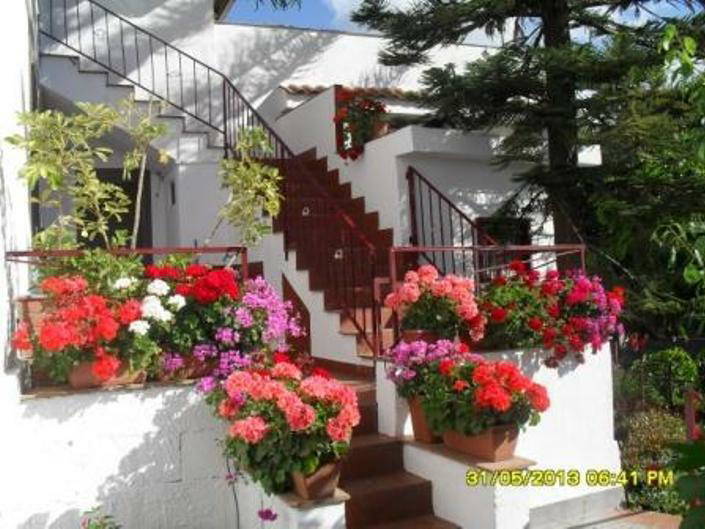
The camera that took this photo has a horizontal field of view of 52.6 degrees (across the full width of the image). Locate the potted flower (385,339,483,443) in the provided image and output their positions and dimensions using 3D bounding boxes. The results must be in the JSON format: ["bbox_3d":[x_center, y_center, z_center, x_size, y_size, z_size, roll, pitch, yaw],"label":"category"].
[{"bbox_3d":[0.483,0.752,4.300,0.530,0.603,0.477,-1,-6,-20],"label":"potted flower"}]

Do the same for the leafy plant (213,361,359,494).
[{"bbox_3d":[-0.330,0.746,3.380,0.647,0.606,0.647,-1,-6,-20],"label":"leafy plant"}]

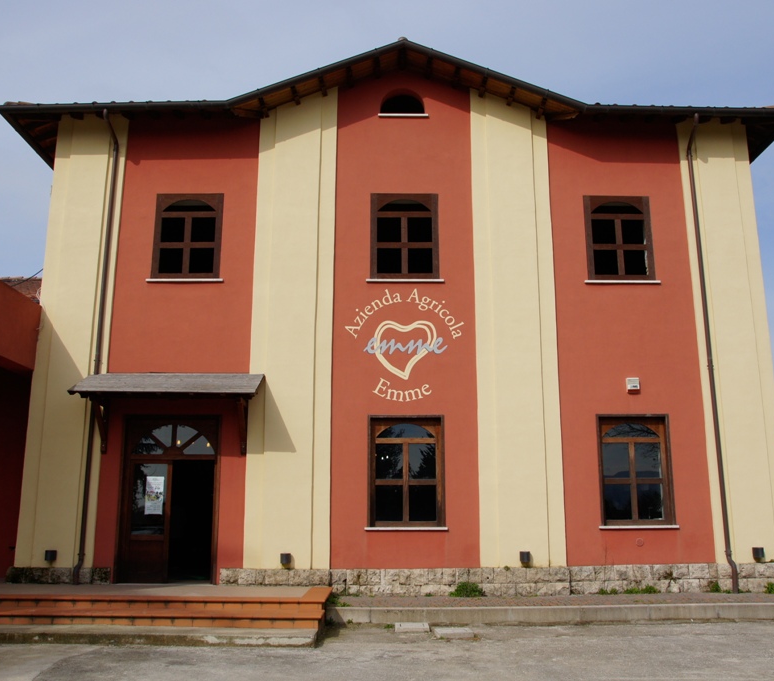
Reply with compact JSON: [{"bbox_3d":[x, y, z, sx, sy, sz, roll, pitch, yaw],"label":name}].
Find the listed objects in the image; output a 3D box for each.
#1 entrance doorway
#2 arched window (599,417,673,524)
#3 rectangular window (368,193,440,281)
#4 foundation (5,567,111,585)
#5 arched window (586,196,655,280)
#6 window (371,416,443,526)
[{"bbox_3d":[-3.900,2.847,13.806,1.743,2.891,0.250,0,-12,-1],"label":"entrance doorway"},{"bbox_3d":[4.545,2.369,14.059,1.324,1.964,0.160,0,-12,-1],"label":"arched window"},{"bbox_3d":[0.348,-2.007,14.890,1.335,1.739,0.160,0,-12,-1],"label":"rectangular window"},{"bbox_3d":[-5.695,4.098,13.408,1.822,0.278,0.220,0,-12,-1],"label":"foundation"},{"bbox_3d":[4.521,-1.974,14.972,1.312,1.738,0.160,0,-12,-1],"label":"arched window"},{"bbox_3d":[0.358,2.367,13.970,1.371,1.978,0.160,0,-12,-1],"label":"window"}]

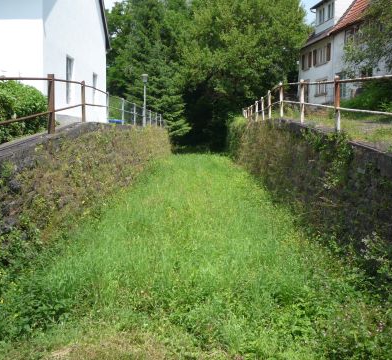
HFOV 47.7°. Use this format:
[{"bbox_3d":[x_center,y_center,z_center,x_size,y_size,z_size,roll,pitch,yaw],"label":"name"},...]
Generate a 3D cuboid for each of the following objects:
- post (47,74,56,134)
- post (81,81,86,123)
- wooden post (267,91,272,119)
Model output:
[{"bbox_3d":[-2.356,-1.234,7.250,0.080,0.970,0.080,0,5,0],"label":"post"},{"bbox_3d":[-2.580,-1.790,10.200,0.065,0.940,0.065,0,5,0],"label":"post"},{"bbox_3d":[2.520,-2.550,15.100,0.075,0.960,0.075,0,5,0],"label":"wooden post"}]

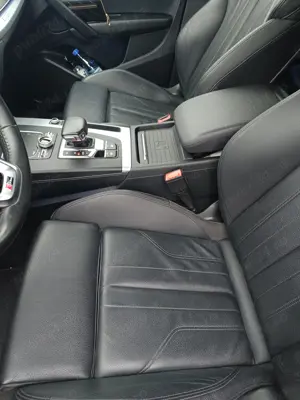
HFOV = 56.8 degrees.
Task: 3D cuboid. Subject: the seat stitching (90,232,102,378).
[{"bbox_3d":[-0.112,0.194,0.590,0.014,0.012,0.318,6,46,-12],"label":"seat stitching"}]

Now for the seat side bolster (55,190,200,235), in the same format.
[{"bbox_3d":[-0.043,0.043,0.740,0.409,0.098,0.093,6,46,-12],"label":"seat side bolster"}]

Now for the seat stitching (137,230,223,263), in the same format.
[{"bbox_3d":[0.079,0.123,0.720,0.224,0.014,0.081,6,46,-12],"label":"seat stitching"}]

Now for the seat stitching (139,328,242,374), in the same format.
[{"bbox_3d":[0.091,0.297,0.555,0.234,0.014,0.088,6,46,-12],"label":"seat stitching"}]

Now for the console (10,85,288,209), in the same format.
[{"bbox_3d":[-0.039,-0.138,0.818,0.824,0.288,0.258,-3,47,-2],"label":"console"}]

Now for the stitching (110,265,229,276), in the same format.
[{"bbox_3d":[0.049,0.169,0.665,0.297,0.007,0.007,6,46,-12],"label":"stitching"}]

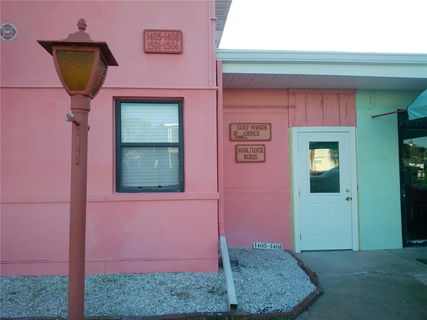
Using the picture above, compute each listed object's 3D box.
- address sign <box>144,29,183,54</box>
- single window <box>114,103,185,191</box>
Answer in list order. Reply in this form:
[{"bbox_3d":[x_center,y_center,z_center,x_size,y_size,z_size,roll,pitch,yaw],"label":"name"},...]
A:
[{"bbox_3d":[-0.682,-1.607,4.035,0.520,0.335,0.040,-1,-2,-4],"label":"address sign"},{"bbox_3d":[-0.865,-0.184,4.126,0.940,1.270,0.090,-1,-2,-4],"label":"single window"}]

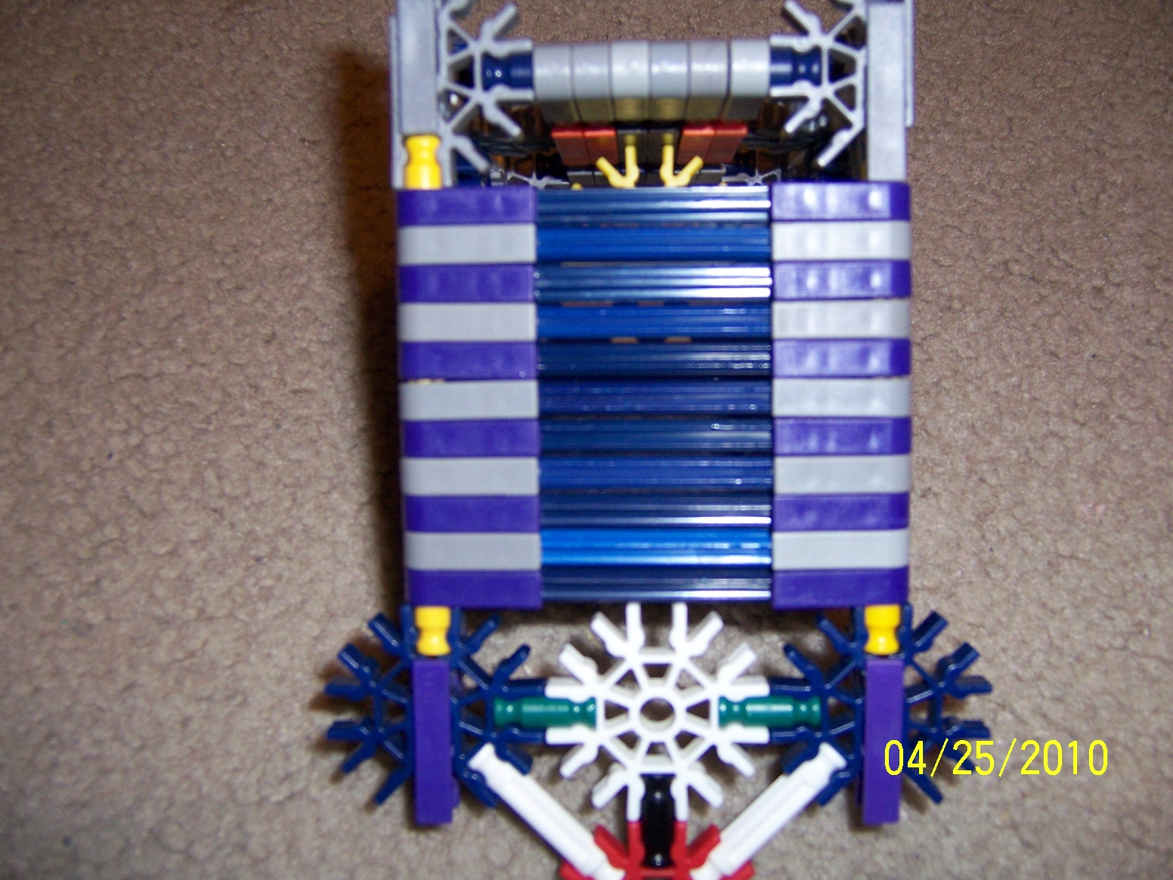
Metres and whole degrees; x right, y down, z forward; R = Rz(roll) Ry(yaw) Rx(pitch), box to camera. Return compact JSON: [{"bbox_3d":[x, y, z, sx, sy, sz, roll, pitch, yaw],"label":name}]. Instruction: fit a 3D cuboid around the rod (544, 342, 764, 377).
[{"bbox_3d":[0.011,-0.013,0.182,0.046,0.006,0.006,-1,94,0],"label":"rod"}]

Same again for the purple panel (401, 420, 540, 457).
[{"bbox_3d":[-0.019,-0.001,0.187,0.022,0.012,0.006,-1,94,0],"label":"purple panel"}]

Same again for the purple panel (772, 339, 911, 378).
[{"bbox_3d":[0.041,-0.014,0.187,0.022,0.015,0.006,0,94,1],"label":"purple panel"}]

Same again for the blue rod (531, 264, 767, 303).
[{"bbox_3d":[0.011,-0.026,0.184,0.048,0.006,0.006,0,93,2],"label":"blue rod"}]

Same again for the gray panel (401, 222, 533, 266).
[{"bbox_3d":[-0.019,-0.031,0.181,0.022,0.009,0.006,-1,94,0],"label":"gray panel"}]

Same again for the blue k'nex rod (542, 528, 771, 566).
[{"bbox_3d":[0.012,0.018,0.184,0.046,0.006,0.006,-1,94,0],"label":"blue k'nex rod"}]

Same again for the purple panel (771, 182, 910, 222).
[{"bbox_3d":[0.041,-0.038,0.185,0.022,0.015,0.006,0,94,1],"label":"purple panel"}]

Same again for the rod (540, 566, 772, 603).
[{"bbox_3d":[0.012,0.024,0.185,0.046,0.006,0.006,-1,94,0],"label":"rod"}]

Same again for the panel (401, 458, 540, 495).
[{"bbox_3d":[-0.019,0.005,0.189,0.022,0.015,0.006,0,94,1],"label":"panel"}]

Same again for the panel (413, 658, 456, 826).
[{"bbox_3d":[-0.025,0.049,0.194,0.006,0.018,0.028,0,94,1],"label":"panel"}]

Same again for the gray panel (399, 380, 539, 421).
[{"bbox_3d":[-0.019,-0.006,0.183,0.022,0.009,0.006,-1,94,0],"label":"gray panel"}]

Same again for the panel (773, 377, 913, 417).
[{"bbox_3d":[0.041,-0.007,0.183,0.022,0.009,0.006,-1,94,0],"label":"panel"}]

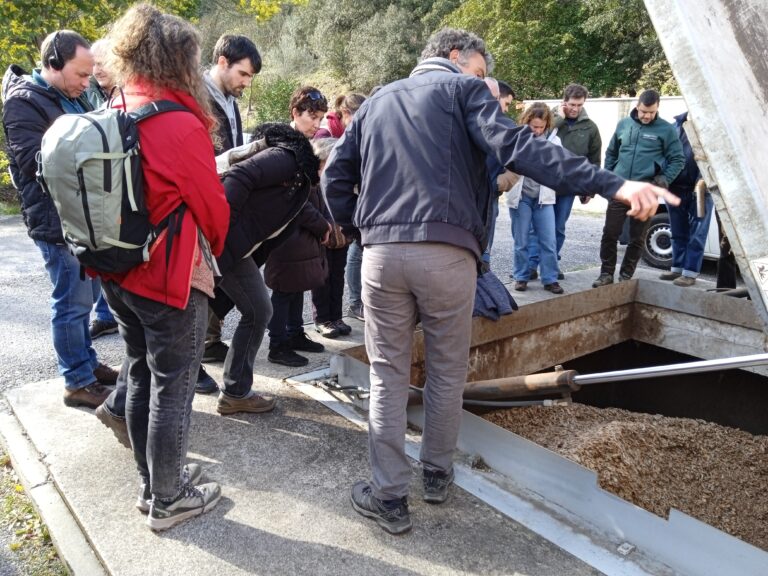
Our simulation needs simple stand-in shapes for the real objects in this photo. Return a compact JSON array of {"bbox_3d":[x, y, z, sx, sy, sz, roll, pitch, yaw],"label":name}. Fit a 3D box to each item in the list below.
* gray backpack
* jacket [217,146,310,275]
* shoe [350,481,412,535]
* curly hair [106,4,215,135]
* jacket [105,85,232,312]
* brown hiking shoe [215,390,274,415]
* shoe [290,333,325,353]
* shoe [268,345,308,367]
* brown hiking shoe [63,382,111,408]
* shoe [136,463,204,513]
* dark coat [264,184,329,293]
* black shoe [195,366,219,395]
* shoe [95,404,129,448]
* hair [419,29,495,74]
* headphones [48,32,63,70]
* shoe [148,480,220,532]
[{"bbox_3d":[-0.869,-0.302,1.944,0.300,0.510,0.320,13,23,43],"label":"gray backpack"},{"bbox_3d":[-0.551,-0.370,2.750,0.370,0.610,0.480,36,-4,-28],"label":"jacket"},{"bbox_3d":[-0.023,0.770,2.278,0.110,0.120,0.295,-11,17,-39],"label":"shoe"},{"bbox_3d":[-0.687,-0.668,1.917,0.300,0.410,0.310,14,18,41],"label":"curly hair"},{"bbox_3d":[-0.715,-0.296,1.996,0.480,0.710,0.370,14,18,41],"label":"jacket"},{"bbox_3d":[-0.667,0.543,3.023,0.285,0.115,0.105,-1,14,-9],"label":"brown hiking shoe"},{"bbox_3d":[-0.511,0.353,4.034,0.265,0.110,0.100,2,14,10],"label":"shoe"},{"bbox_3d":[-0.566,0.393,3.680,0.265,0.105,0.100,6,14,17],"label":"shoe"},{"bbox_3d":[-1.430,0.514,3.050,0.290,0.115,0.107,3,14,7],"label":"brown hiking shoe"},{"bbox_3d":[-0.792,0.714,2.298,0.105,0.115,0.280,11,16,34],"label":"shoe"},{"bbox_3d":[-0.525,-0.433,3.773,0.400,0.900,0.470,4,14,15],"label":"dark coat"},{"bbox_3d":[-1.025,0.502,3.391,0.280,0.120,0.100,5,14,19],"label":"black shoe"},{"bbox_3d":[-1.076,0.585,2.665,0.270,0.115,0.100,42,7,-13],"label":"shoe"},{"bbox_3d":[0.237,-0.789,2.090,0.220,0.170,0.180,18,10,-12],"label":"hair"},{"bbox_3d":[-1.429,-1.051,2.761,0.070,0.180,0.178,0,14,-8],"label":"headphones"},{"bbox_3d":[-0.730,0.771,2.273,0.280,0.120,0.105,-10,17,-35],"label":"shoe"}]

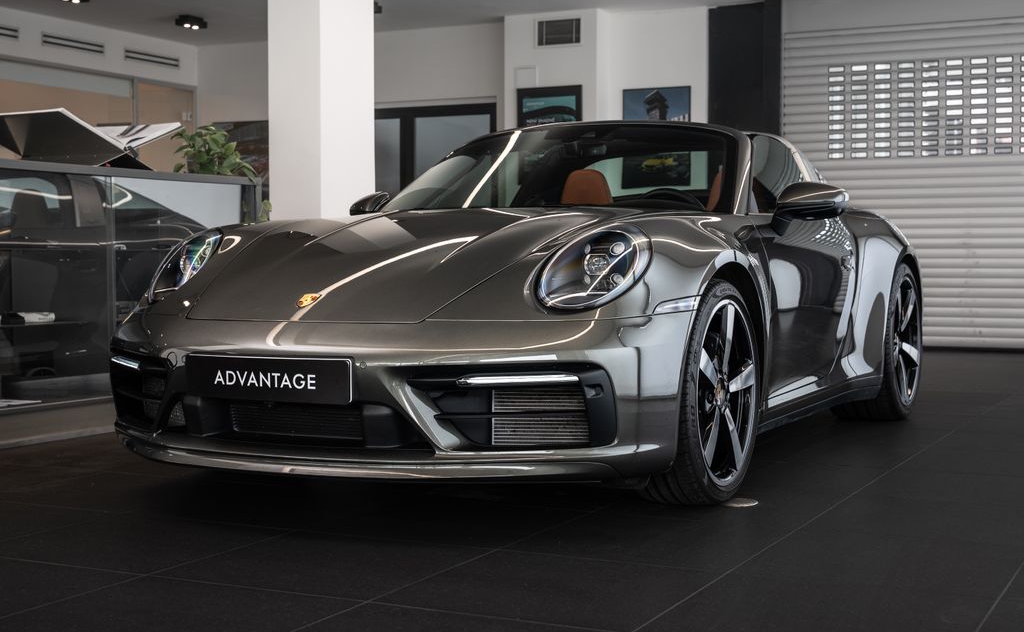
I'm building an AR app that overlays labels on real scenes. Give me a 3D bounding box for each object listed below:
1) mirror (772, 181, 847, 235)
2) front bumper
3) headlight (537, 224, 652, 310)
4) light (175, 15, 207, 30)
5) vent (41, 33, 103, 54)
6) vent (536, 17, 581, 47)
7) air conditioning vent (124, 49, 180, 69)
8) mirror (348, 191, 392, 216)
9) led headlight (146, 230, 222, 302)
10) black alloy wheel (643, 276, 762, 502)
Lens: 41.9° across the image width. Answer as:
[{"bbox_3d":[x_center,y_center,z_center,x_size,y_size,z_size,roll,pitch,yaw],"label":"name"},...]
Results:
[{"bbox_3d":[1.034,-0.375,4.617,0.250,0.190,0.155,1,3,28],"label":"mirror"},{"bbox_3d":[-0.473,0.200,3.691,1.800,0.440,0.680,1,3,28],"label":"front bumper"},{"bbox_3d":[0.212,-0.132,3.499,0.270,0.235,0.360,1,3,28],"label":"headlight"},{"bbox_3d":[-2.910,-2.673,12.188,0.120,0.095,0.280,1,3,27],"label":"light"},{"bbox_3d":[-4.059,-2.516,12.364,0.050,0.100,0.745,1,3,29],"label":"vent"},{"bbox_3d":[0.416,-2.516,11.852,0.435,0.240,0.050,1,3,27],"label":"vent"},{"bbox_3d":[-3.565,-2.552,13.249,0.050,0.100,0.745,1,3,29],"label":"air conditioning vent"},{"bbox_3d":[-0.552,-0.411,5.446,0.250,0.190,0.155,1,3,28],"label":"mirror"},{"bbox_3d":[-1.010,-0.160,4.138,0.270,0.235,0.360,1,3,28],"label":"led headlight"},{"bbox_3d":[0.525,0.216,3.898,0.245,0.670,0.675,1,3,28],"label":"black alloy wheel"}]

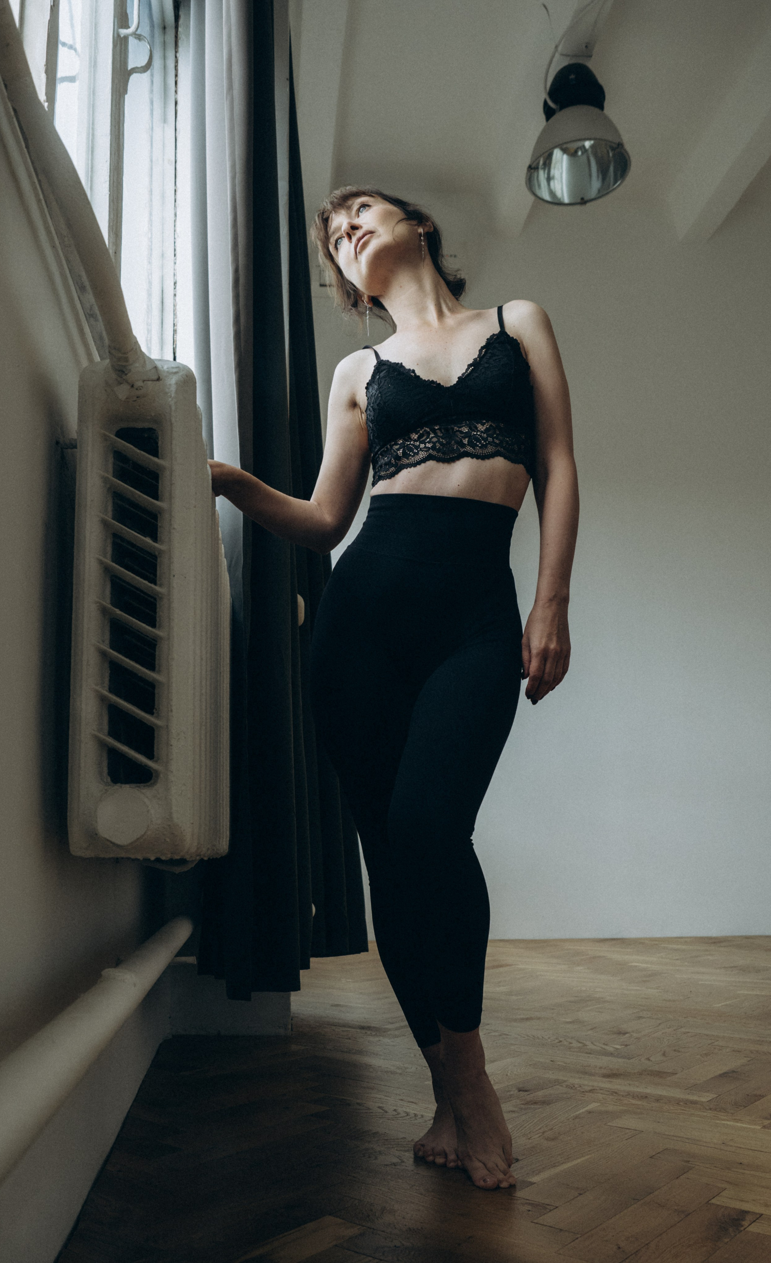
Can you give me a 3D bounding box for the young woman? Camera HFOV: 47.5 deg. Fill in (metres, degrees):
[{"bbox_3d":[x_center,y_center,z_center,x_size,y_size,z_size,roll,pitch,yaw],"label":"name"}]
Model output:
[{"bbox_3d":[0.000,-0.028,1.470,0.670,1.635,0.380,-2,-12,3],"label":"young woman"}]

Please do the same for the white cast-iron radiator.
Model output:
[{"bbox_3d":[-0.360,0.084,1.545,0.140,0.595,1.080,0,-13,-8],"label":"white cast-iron radiator"}]

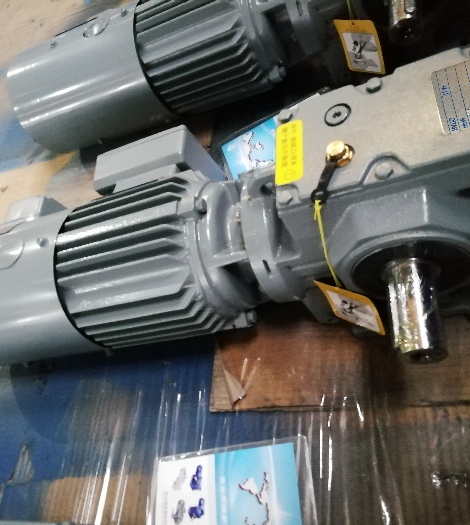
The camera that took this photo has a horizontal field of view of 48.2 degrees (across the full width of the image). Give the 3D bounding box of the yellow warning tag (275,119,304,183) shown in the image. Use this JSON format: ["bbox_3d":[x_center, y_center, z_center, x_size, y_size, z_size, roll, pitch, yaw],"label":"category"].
[{"bbox_3d":[0.052,-0.106,0.503,0.028,0.002,0.075,-13,55,25],"label":"yellow warning tag"}]

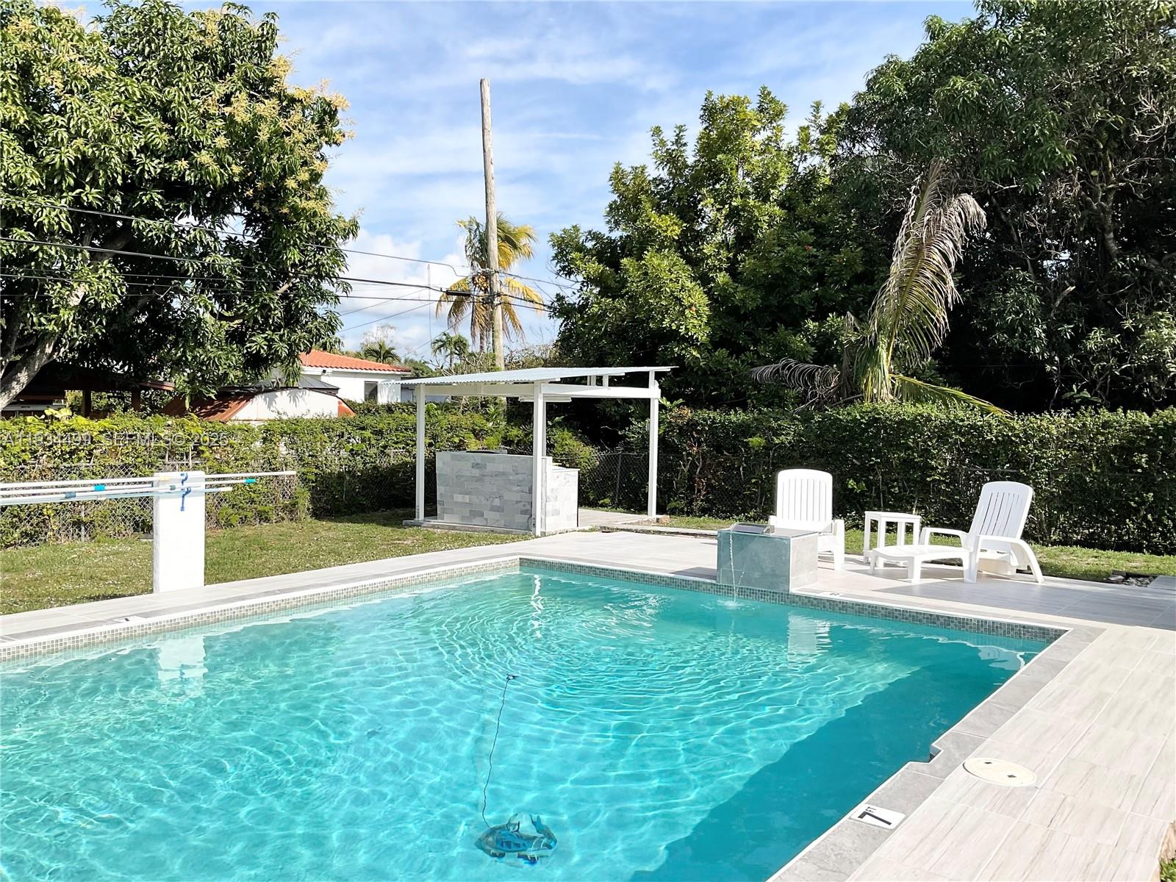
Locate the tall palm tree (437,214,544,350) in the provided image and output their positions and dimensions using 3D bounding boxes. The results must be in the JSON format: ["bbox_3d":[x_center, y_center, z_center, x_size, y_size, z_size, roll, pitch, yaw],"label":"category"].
[{"bbox_3d":[-3.620,-3.912,36.898,4.100,9.000,4.100,1,1,0],"label":"tall palm tree"}]

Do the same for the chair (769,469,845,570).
[{"bbox_3d":[2.189,0.783,9.933,0.720,0.900,0.850,1,2,14],"label":"chair"}]

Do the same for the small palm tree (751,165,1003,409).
[{"bbox_3d":[4.044,-1.187,13.969,3.200,5.000,2.900,1,1,0],"label":"small palm tree"}]

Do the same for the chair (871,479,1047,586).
[{"bbox_3d":[3.437,0.825,9.182,1.400,0.890,0.720,0,2,-20],"label":"chair"}]

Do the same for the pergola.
[{"bbox_3d":[-0.725,0.031,15.328,2.850,2.450,3.500,2,2,37],"label":"pergola"}]

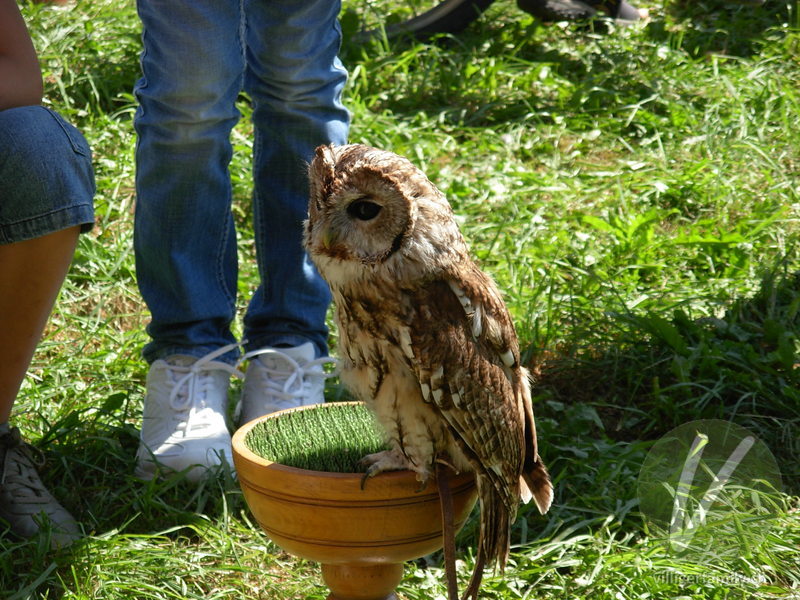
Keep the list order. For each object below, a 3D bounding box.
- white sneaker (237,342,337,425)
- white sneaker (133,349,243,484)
[{"bbox_3d":[-0.107,0.078,4.133,0.094,0.097,0.245,0,17,0],"label":"white sneaker"},{"bbox_3d":[-0.192,0.087,4.103,0.094,0.097,0.245,0,17,1],"label":"white sneaker"}]

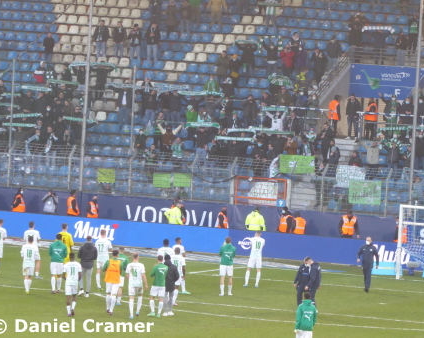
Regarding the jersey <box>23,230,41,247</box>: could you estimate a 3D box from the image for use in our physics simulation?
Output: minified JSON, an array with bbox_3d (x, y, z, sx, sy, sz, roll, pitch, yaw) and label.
[{"bbox_3d":[-5.779,2.372,134.618,0.550,0.740,0.320,3,3,8],"label":"jersey"}]

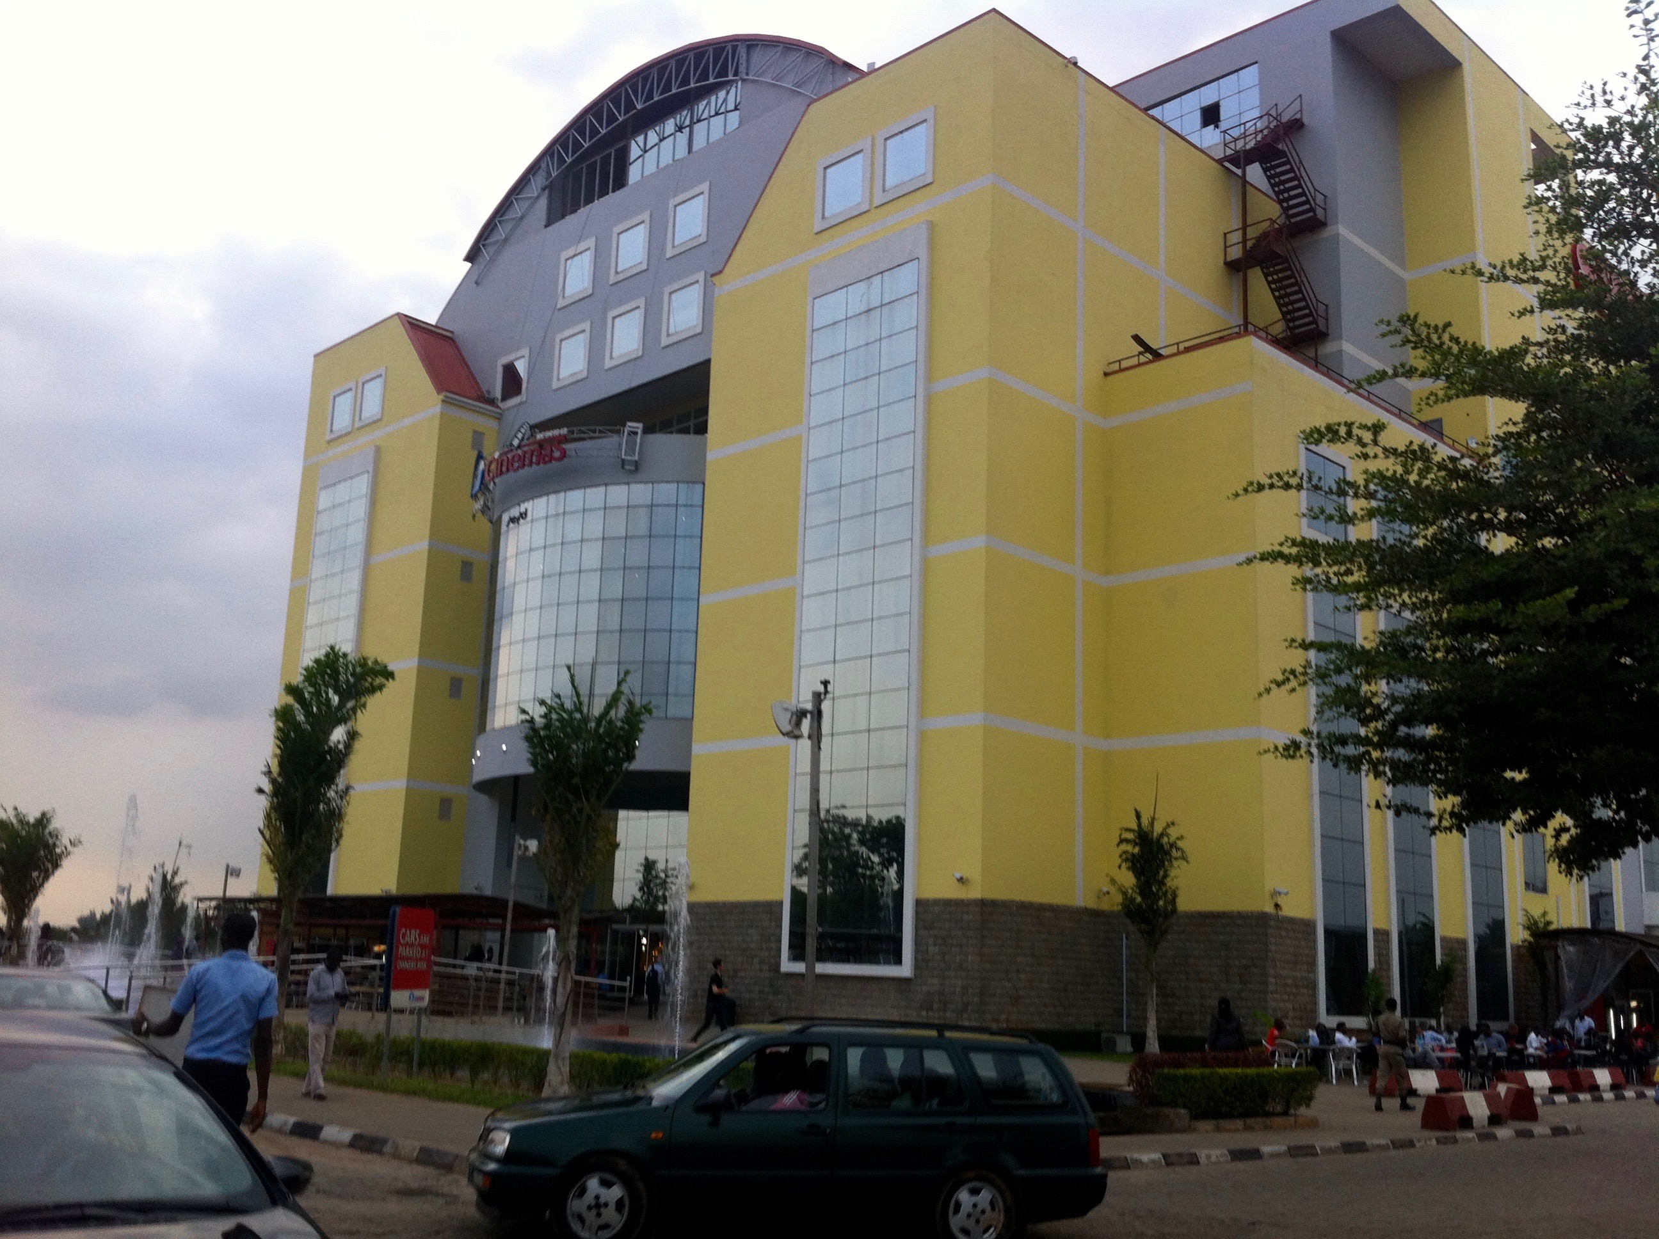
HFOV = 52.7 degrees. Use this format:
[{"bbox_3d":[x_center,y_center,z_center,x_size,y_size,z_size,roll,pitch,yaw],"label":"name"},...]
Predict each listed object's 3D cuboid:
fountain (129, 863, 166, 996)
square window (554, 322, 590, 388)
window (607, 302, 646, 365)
[{"bbox_3d":[-15.808,7.290,38.850,0.800,3.282,0.800,6,-13,-19],"label":"fountain"},{"bbox_3d":[-10.871,-11.149,70.842,0.200,2.500,2.500,13,-17,-42],"label":"square window"},{"bbox_3d":[-7.502,-10.508,61.629,2.163,2.235,0.200,-11,-18,44],"label":"window"}]

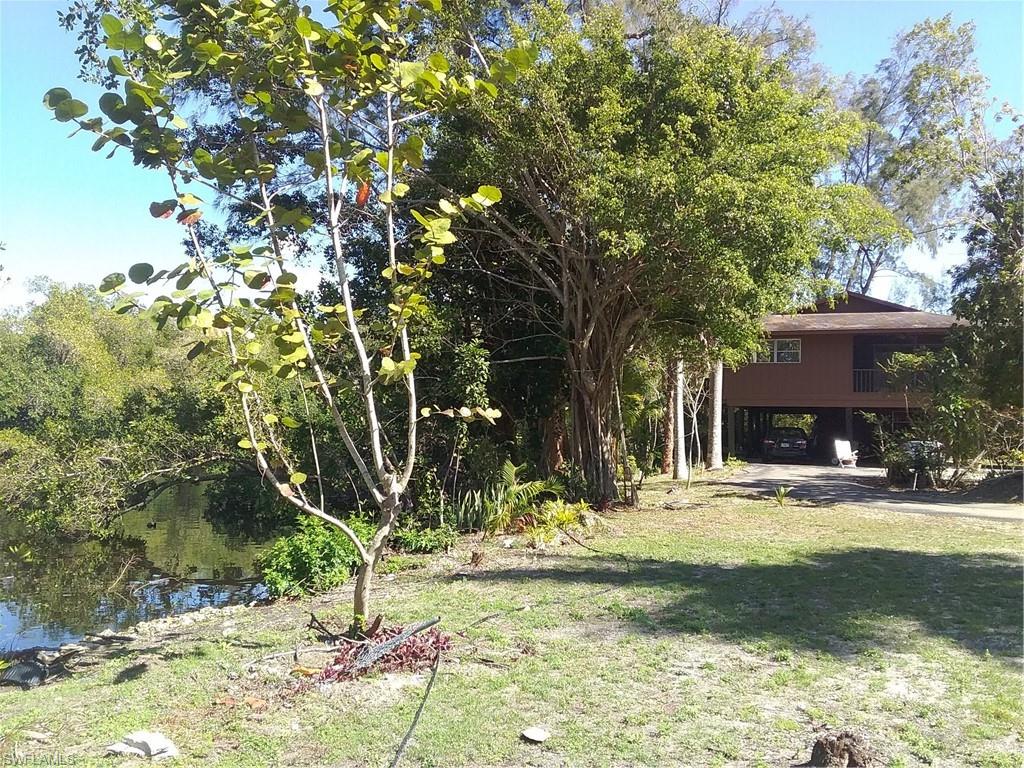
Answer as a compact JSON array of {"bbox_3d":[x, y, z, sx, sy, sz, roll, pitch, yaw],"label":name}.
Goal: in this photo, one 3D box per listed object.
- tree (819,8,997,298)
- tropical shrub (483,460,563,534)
[{"bbox_3d":[20.373,-7.867,47.000,8.900,22.000,8.500,1,-2,0],"label":"tree"},{"bbox_3d":[0.150,1.607,13.100,1.150,1.030,1.100,1,-2,0],"label":"tropical shrub"}]

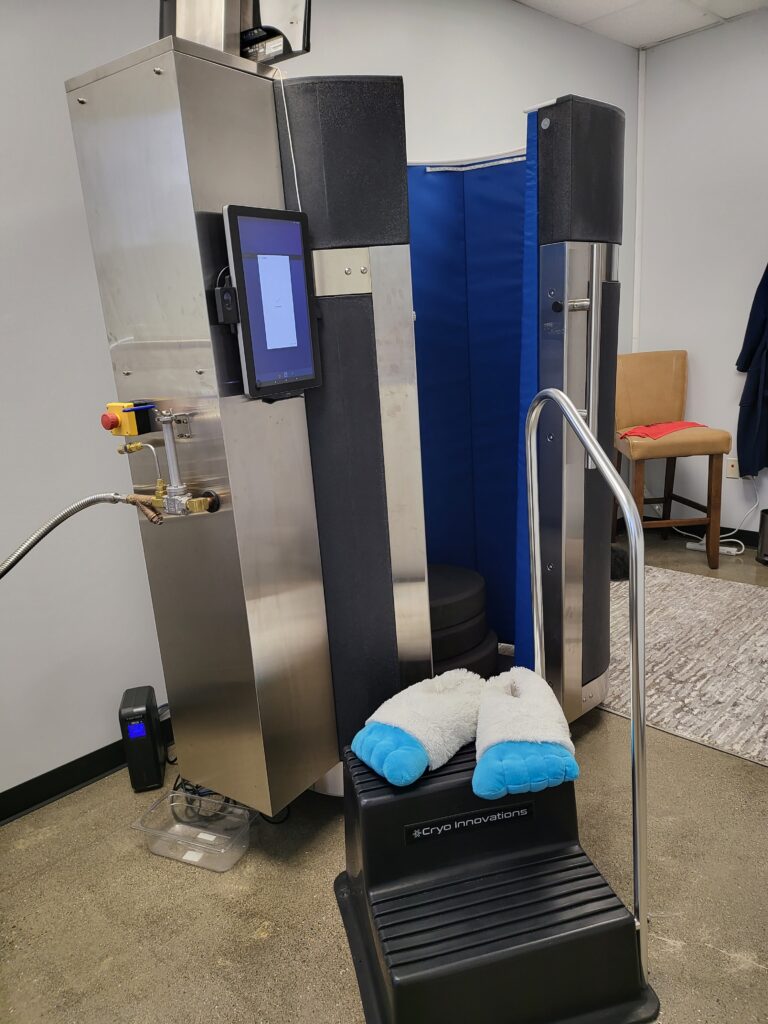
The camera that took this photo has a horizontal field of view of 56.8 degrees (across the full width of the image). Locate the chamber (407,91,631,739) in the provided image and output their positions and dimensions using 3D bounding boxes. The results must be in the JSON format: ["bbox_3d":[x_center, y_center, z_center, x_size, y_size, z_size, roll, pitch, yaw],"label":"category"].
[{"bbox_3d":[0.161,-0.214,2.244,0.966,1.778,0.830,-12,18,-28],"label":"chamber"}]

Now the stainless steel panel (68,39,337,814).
[{"bbox_3d":[-0.405,-0.092,1.783,0.351,1.757,0.280,7,19,34],"label":"stainless steel panel"}]

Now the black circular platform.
[{"bbox_3d":[0.138,0.276,2.355,0.388,0.076,0.388,-4,15,1],"label":"black circular platform"}]

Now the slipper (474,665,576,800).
[{"bbox_3d":[0.306,0.492,1.659,0.211,0.154,0.320,-5,15,-2],"label":"slipper"}]

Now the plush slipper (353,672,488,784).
[{"bbox_3d":[0.103,0.500,1.677,0.204,0.156,0.333,11,21,43],"label":"plush slipper"}]

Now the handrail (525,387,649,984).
[{"bbox_3d":[0.425,0.343,1.492,0.079,1.206,0.442,-7,16,-12],"label":"handrail"}]

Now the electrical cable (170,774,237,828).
[{"bbox_3d":[-0.534,0.829,2.074,0.188,0.092,0.156,-4,15,0],"label":"electrical cable"}]

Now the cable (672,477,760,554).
[{"bbox_3d":[1.782,0.006,3.883,0.442,0.394,0.156,10,21,42],"label":"cable"}]

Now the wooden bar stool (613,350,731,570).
[{"bbox_3d":[1.472,-0.290,3.766,0.476,1.068,0.544,-4,15,0],"label":"wooden bar stool"}]

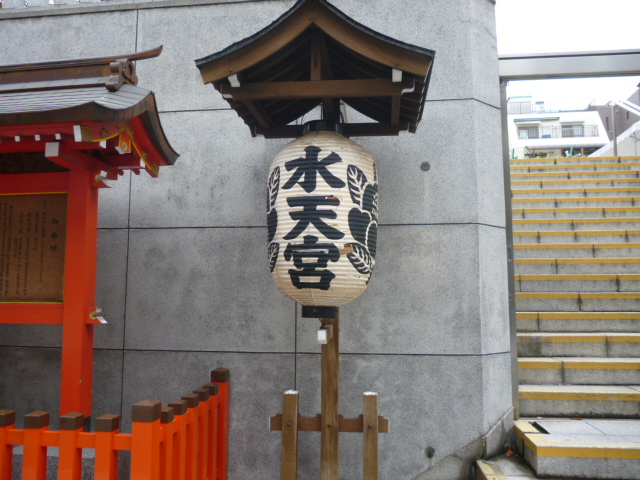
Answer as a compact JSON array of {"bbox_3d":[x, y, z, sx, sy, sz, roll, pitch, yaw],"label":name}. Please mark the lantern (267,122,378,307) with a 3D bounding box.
[{"bbox_3d":[0.014,-0.096,2.475,0.525,0.900,0.525,-1,-6,7],"label":"lantern"}]

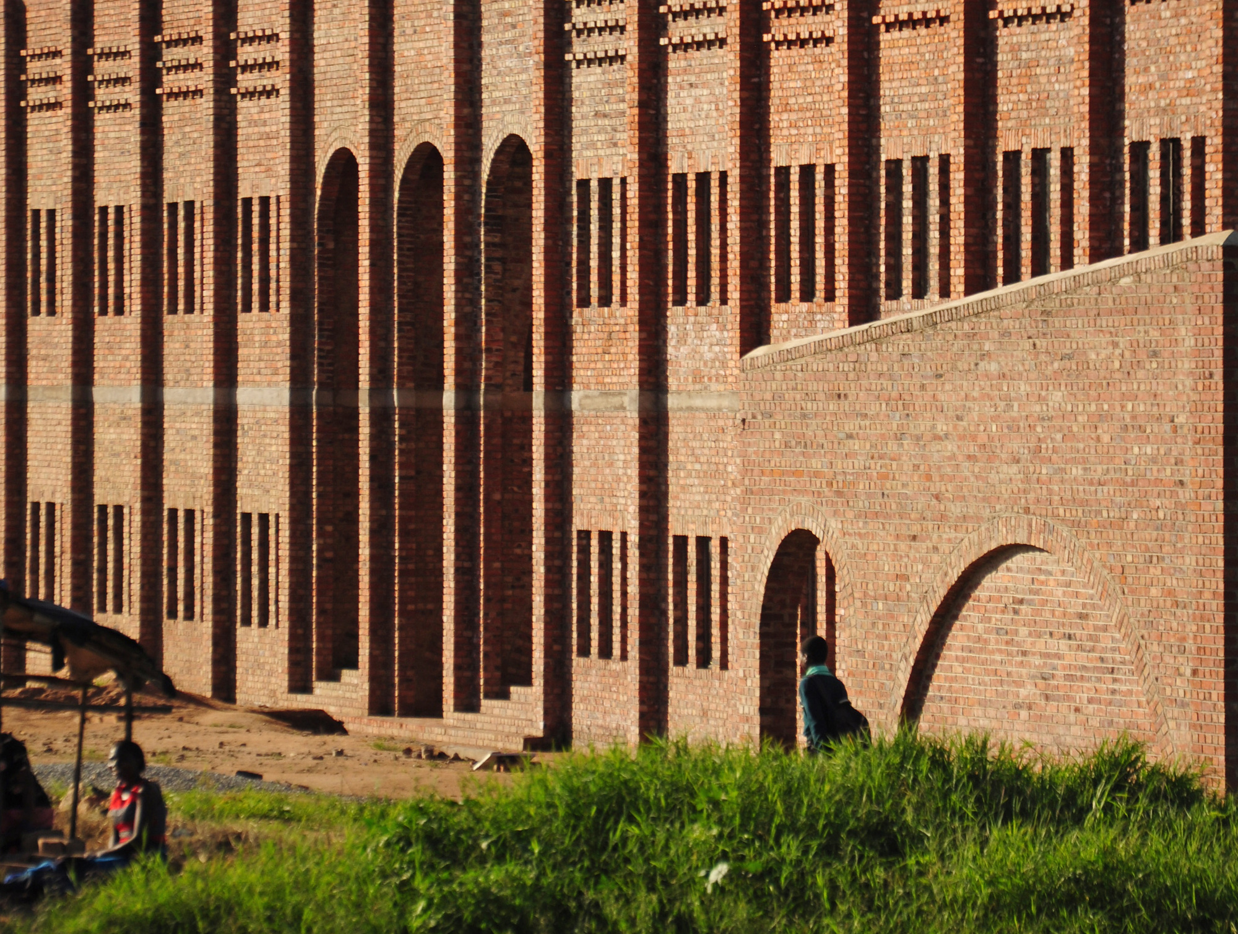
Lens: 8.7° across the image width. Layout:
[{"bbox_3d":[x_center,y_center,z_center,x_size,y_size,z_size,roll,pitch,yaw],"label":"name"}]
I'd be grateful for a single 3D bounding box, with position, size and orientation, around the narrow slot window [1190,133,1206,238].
[{"bbox_3d":[5.622,-2.413,77.016,0.200,1.440,0.445,0,1,-21],"label":"narrow slot window"}]

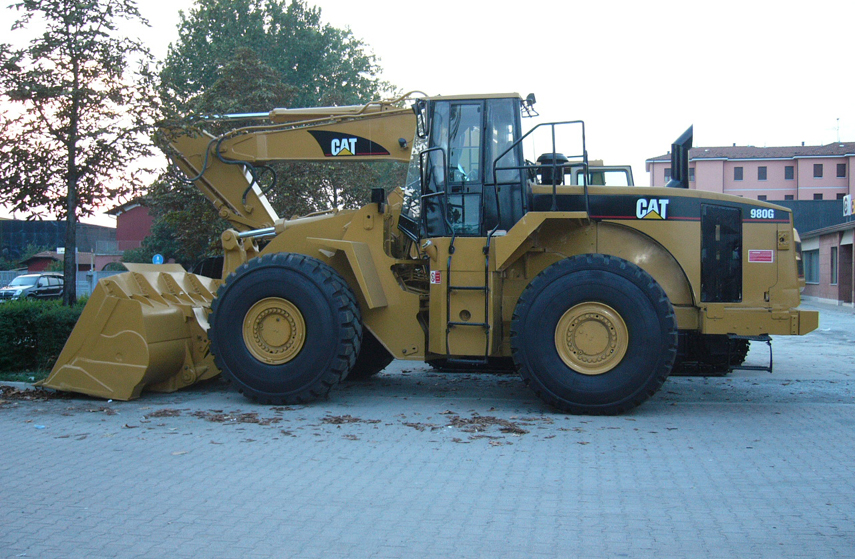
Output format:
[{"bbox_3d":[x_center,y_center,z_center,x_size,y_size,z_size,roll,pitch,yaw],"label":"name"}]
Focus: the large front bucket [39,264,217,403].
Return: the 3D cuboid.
[{"bbox_3d":[-3.721,0.637,12.493,1.810,1.680,3.440,0,1,14],"label":"large front bucket"}]

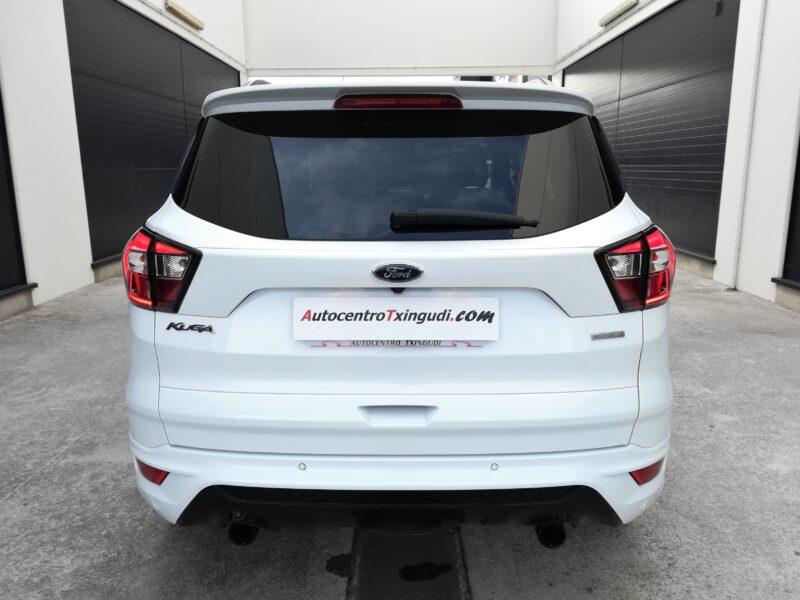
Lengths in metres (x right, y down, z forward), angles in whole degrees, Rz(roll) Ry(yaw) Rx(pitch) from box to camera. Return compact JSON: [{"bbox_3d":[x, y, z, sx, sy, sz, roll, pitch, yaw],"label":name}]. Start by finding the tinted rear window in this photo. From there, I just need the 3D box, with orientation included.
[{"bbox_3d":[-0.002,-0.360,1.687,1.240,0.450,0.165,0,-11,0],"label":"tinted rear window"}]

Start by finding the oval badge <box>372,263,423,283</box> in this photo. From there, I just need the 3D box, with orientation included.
[{"bbox_3d":[-0.005,-0.067,1.512,0.132,0.053,0.014,0,23,0],"label":"oval badge"}]

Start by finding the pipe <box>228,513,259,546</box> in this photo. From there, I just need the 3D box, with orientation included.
[{"bbox_3d":[-0.455,0.656,1.811,0.082,0.082,0.160,0,13,0],"label":"pipe"}]

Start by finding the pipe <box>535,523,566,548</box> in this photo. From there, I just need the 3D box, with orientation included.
[{"bbox_3d":[0.441,0.662,1.812,0.082,0.082,0.160,0,13,0],"label":"pipe"}]

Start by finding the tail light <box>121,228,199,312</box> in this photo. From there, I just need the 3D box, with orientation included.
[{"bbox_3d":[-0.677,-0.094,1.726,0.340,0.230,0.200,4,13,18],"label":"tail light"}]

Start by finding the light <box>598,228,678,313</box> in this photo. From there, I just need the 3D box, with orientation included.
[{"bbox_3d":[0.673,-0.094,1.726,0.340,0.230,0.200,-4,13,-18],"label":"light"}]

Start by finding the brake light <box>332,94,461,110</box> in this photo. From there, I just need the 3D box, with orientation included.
[{"bbox_3d":[-0.005,-0.532,1.618,0.355,0.045,0.055,0,13,0],"label":"brake light"}]

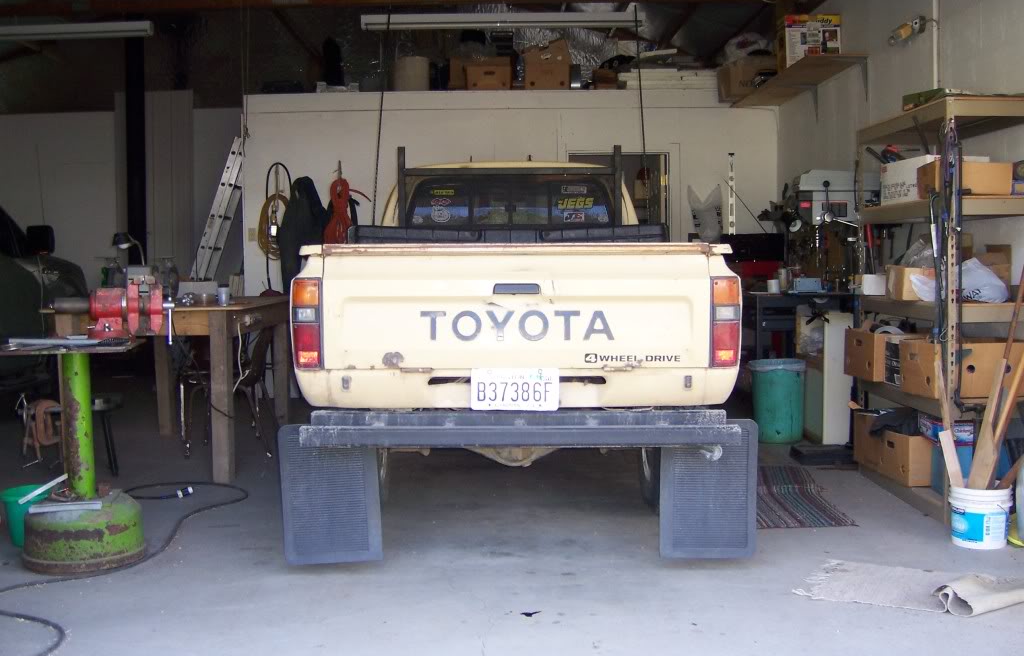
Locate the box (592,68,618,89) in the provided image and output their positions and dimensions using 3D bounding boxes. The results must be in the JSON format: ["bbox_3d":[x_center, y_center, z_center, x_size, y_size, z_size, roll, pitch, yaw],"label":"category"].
[{"bbox_3d":[0.788,-2.096,9.099,0.220,0.180,0.240,0,4,0],"label":"box"}]

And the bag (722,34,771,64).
[{"bbox_3d":[1.897,-2.262,8.617,0.400,0.260,0.340,0,4,0],"label":"bag"}]

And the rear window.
[{"bbox_3d":[-0.011,-0.657,5.844,1.150,0.340,0.100,-1,3,-1],"label":"rear window"}]

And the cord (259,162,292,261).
[{"bbox_3d":[-1.980,-0.980,8.953,0.300,0.800,0.100,0,4,0],"label":"cord"}]

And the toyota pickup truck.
[{"bbox_3d":[-0.003,-0.087,5.833,1.700,1.780,4.650,0,4,0],"label":"toyota pickup truck"}]

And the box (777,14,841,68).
[{"bbox_3d":[2.020,-1.926,7.249,0.365,0.370,0.250,-1,3,-1],"label":"box"}]

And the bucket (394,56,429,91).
[{"bbox_3d":[-0.843,-2.121,9.104,0.295,0.340,0.295,0,4,0],"label":"bucket"}]

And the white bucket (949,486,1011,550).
[{"bbox_3d":[1.947,0.763,4.433,0.258,0.255,0.258,0,4,0],"label":"white bucket"}]

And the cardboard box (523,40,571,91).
[{"bbox_3d":[0.290,-2.221,9.160,0.410,0.430,0.420,0,4,0],"label":"cardboard box"}]

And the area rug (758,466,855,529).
[{"bbox_3d":[1.225,0.803,5.197,0.620,0.015,1.450,0,3,8],"label":"area rug"}]

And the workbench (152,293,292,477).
[{"bbox_3d":[-1.913,0.315,6.389,1.030,0.910,1.920,-1,3,-1],"label":"workbench"}]

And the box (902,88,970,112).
[{"bbox_3d":[1.946,-1.023,4.822,0.240,0.075,0.270,-1,3,-16],"label":"box"}]

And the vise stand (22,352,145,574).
[{"bbox_3d":[-1.667,0.492,4.100,0.480,0.810,0.480,-1,3,-1],"label":"vise stand"}]

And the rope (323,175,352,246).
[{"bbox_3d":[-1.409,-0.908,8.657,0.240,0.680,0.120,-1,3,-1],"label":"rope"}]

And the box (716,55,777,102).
[{"bbox_3d":[1.935,-1.978,8.507,0.450,0.320,0.400,-1,3,-1],"label":"box"}]

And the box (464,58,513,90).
[{"bbox_3d":[-0.197,-2.145,9.180,0.410,0.270,0.450,0,4,0],"label":"box"}]

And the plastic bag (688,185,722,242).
[{"bbox_3d":[1.540,-0.918,8.496,0.280,0.470,0.160,-1,3,-1],"label":"plastic bag"}]

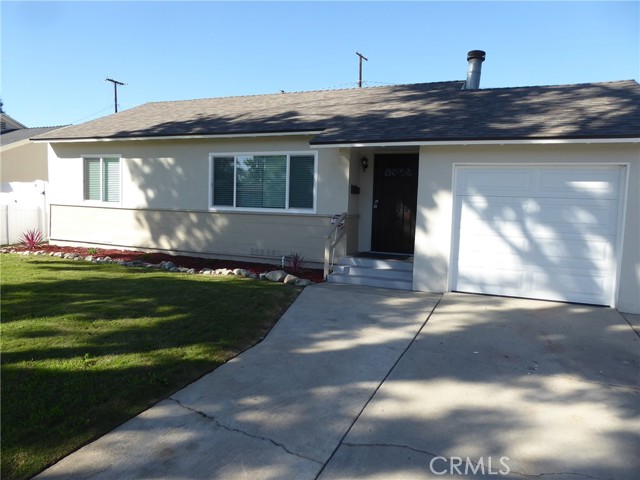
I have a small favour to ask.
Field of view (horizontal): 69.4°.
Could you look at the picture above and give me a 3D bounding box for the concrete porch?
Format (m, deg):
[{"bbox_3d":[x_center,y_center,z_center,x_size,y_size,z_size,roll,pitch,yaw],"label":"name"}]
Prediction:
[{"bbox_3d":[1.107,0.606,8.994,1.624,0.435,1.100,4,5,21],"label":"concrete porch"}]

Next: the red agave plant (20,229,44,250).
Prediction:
[{"bbox_3d":[-7.393,-0.018,11.856,0.540,0.550,0.540,4,5,21],"label":"red agave plant"}]

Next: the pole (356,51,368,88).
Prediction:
[{"bbox_3d":[2.914,-7.734,35.496,0.300,12.566,2.200,4,5,21],"label":"pole"}]

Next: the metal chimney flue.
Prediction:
[{"bbox_3d":[3.659,-3.937,10.819,0.420,1.000,0.420,4,5,21],"label":"metal chimney flue"}]

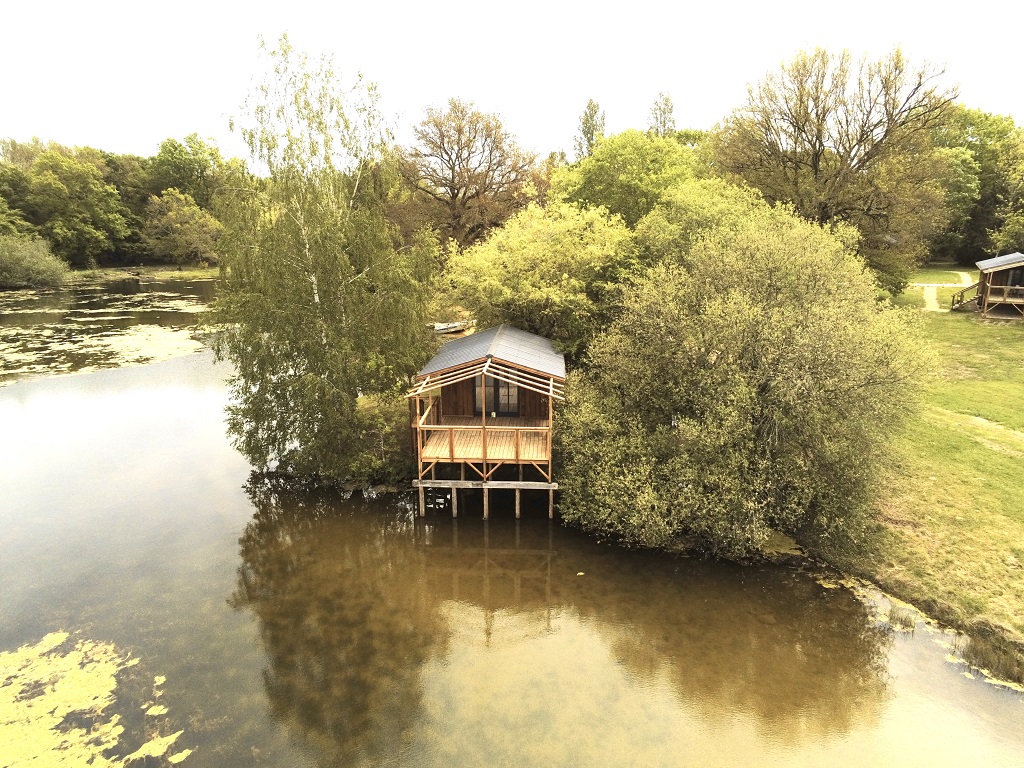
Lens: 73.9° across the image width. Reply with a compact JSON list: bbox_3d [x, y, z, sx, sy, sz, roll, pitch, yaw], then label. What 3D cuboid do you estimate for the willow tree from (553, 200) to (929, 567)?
[{"bbox_3d":[7.344,-0.898,23.394,11.700,10.000,10.200,0,14,0],"label":"willow tree"}]

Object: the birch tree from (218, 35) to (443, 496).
[{"bbox_3d":[-6.930,-4.467,25.879,8.200,15.900,8.300,0,14,0],"label":"birch tree"}]

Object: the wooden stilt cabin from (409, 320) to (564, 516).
[{"bbox_3d":[-0.649,0.970,26.561,5.400,5.220,9.030,0,14,3],"label":"wooden stilt cabin"}]

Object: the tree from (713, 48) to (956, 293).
[{"bbox_3d":[25.296,-15.871,54.312,18.000,20.000,18.000,0,14,0],"label":"tree"}]

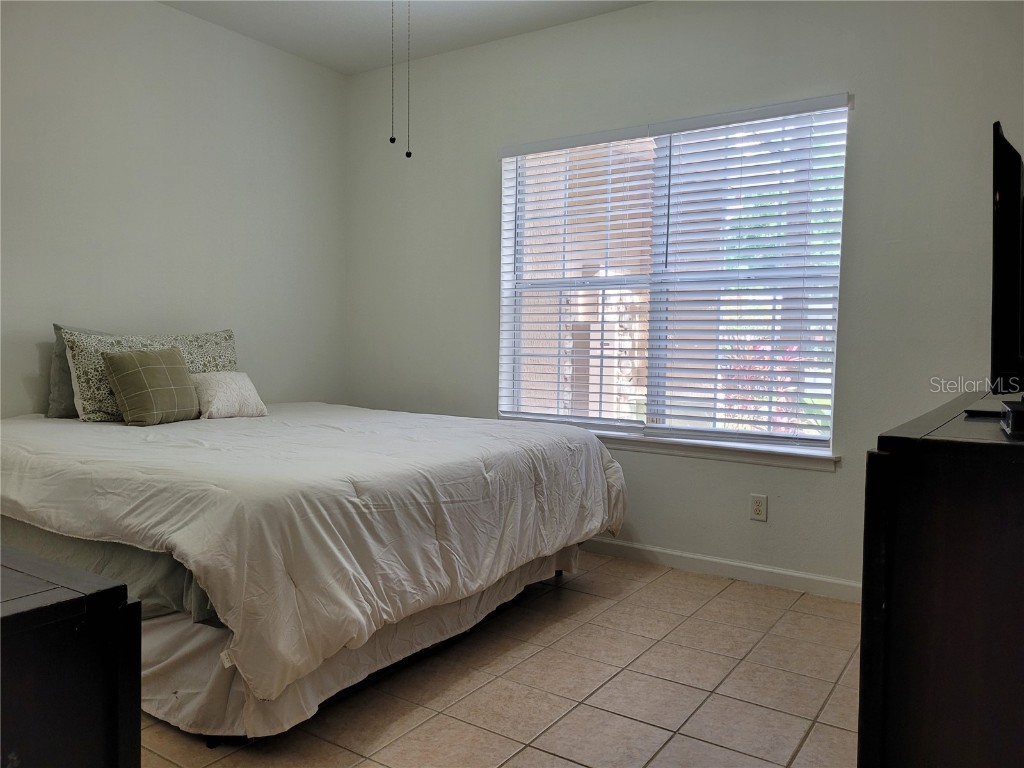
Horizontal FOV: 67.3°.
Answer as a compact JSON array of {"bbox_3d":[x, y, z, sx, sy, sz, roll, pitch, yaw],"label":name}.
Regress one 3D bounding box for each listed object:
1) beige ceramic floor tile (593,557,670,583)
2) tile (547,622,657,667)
[{"bbox_3d":[0.581,0.903,3.712,0.299,0.012,0.288,3,4,33],"label":"beige ceramic floor tile"},{"bbox_3d":[0.339,0.959,2.823,0.302,0.010,0.302,3,4,33],"label":"tile"}]

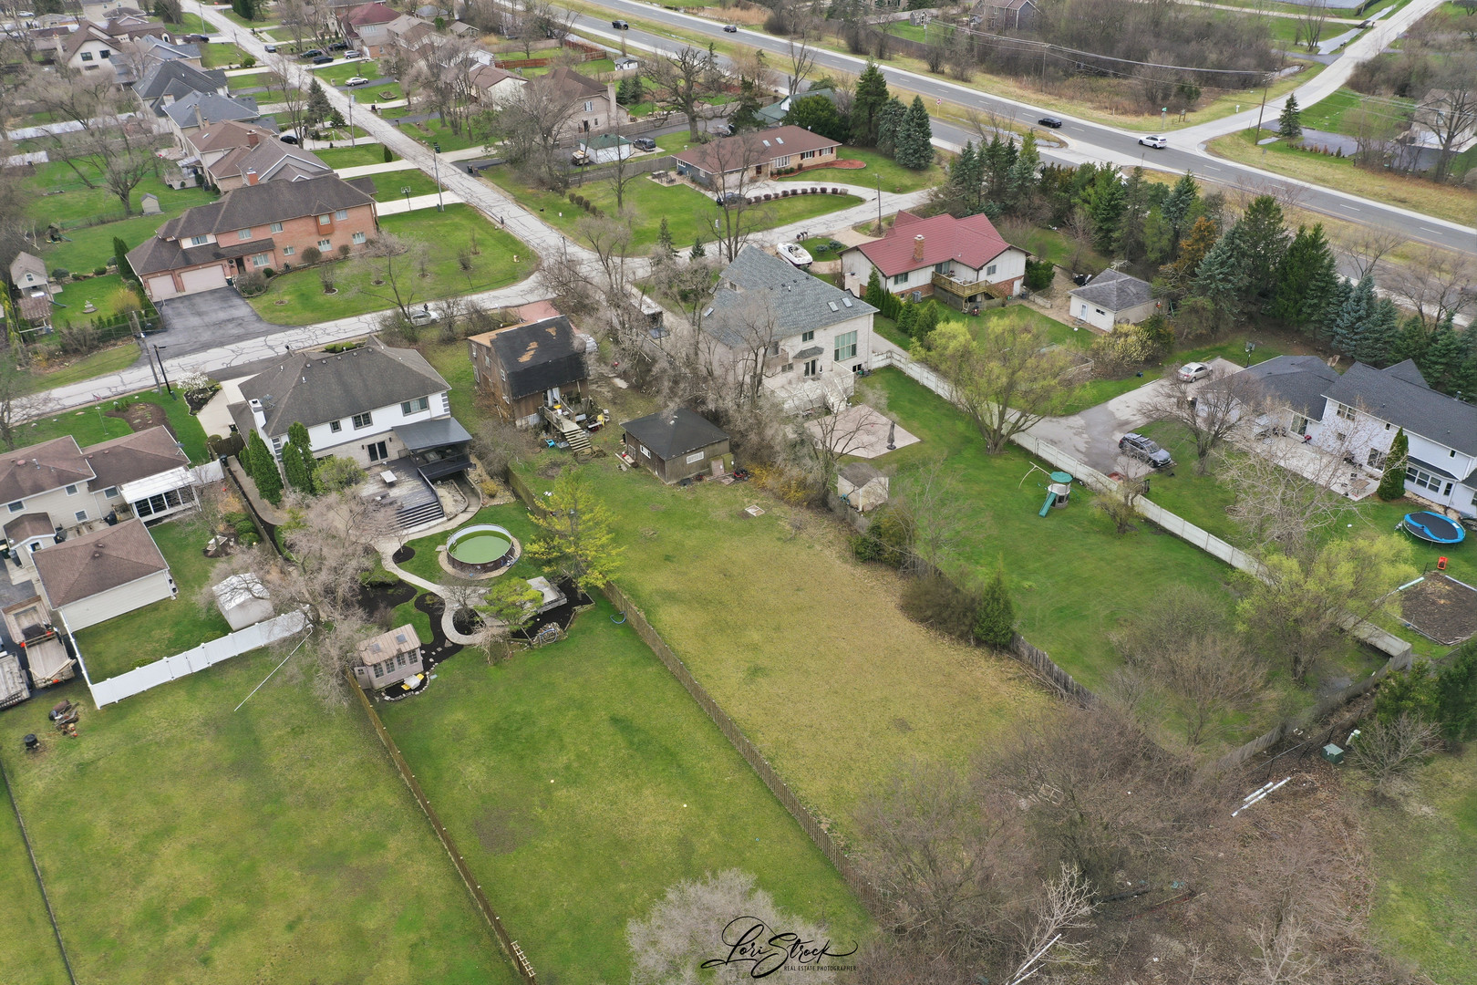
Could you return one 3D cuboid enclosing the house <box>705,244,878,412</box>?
[{"bbox_3d":[3.800,-19.520,126.290,16.360,10.000,22.220,-20,37,-28],"label":"house"}]

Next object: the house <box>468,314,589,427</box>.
[{"bbox_3d":[-20.718,-12.552,112.925,8.100,7.400,10.200,-20,36,-27],"label":"house"}]

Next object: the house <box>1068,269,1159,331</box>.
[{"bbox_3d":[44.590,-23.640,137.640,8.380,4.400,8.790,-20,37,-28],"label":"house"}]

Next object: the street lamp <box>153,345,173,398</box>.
[{"bbox_3d":[-58.031,-12.572,116.939,1.400,5.600,0.400,-19,35,-25],"label":"street lamp"}]

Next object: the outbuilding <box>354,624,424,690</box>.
[{"bbox_3d":[-25.280,11.780,83.630,3.800,3.280,2.600,-21,36,-27],"label":"outbuilding"}]

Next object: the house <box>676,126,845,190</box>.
[{"bbox_3d":[3.560,-55.780,188.280,26.560,5.100,12.320,-20,37,-28],"label":"house"}]

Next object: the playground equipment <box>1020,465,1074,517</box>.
[{"bbox_3d":[25.108,-0.558,94.733,3.300,2.950,4.400,-19,35,-26],"label":"playground equipment"}]

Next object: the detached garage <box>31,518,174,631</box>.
[{"bbox_3d":[-51.720,6.090,93.370,8.460,4.550,9.640,-23,38,-30],"label":"detached garage"}]

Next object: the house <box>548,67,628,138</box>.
[{"bbox_3d":[-30.920,-73.210,214.120,15.700,9.400,12.400,-23,38,-30],"label":"house"}]

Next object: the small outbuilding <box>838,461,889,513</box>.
[{"bbox_3d":[11.090,-0.760,101.480,3.220,2.910,2.950,-21,36,-27],"label":"small outbuilding"}]

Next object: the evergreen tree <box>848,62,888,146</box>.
[{"bbox_3d":[22.074,-64.081,189.440,6.461,13.218,6.461,-2,31,0],"label":"evergreen tree"}]

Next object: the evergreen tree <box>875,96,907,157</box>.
[{"bbox_3d":[25.105,-59.258,185.187,5.209,9.211,5.209,-2,31,0],"label":"evergreen tree"}]

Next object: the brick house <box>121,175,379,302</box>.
[{"bbox_3d":[-64.240,-36.580,155.060,34.340,8.900,14.640,-20,37,-28],"label":"brick house"}]

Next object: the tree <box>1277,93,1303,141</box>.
[{"bbox_3d":[90.820,-61.150,187.700,4.060,7.970,4.060,-20,36,-25],"label":"tree"}]

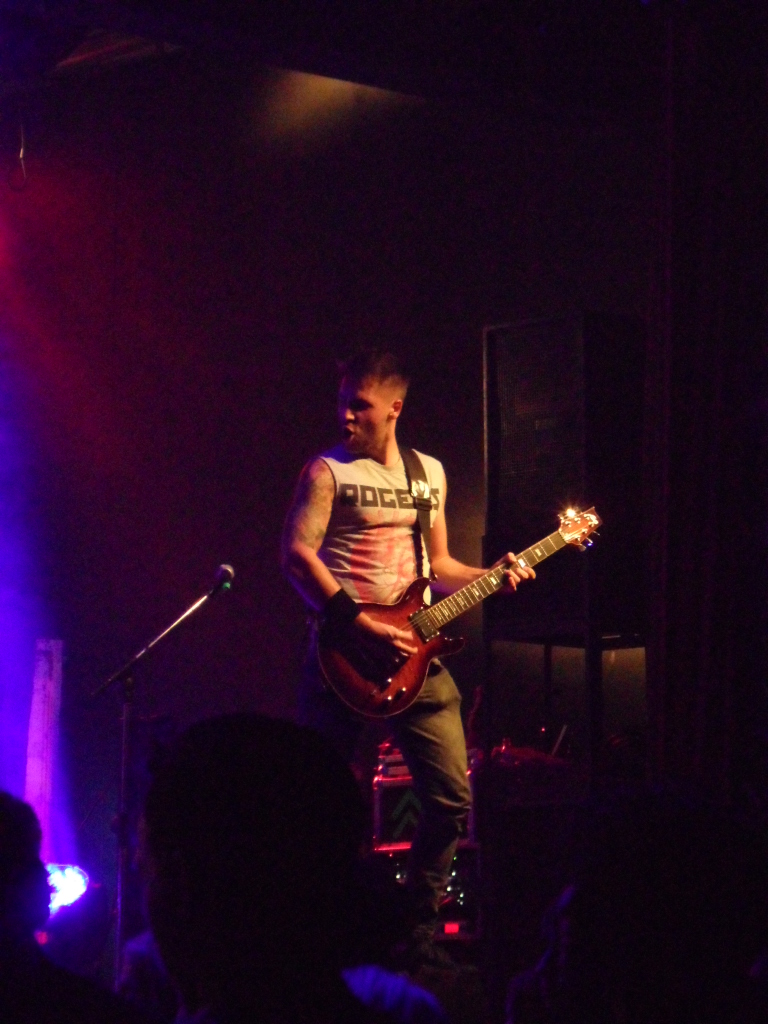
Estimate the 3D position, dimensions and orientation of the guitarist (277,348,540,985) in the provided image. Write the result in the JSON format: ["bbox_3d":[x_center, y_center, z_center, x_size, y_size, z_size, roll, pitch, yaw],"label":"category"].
[{"bbox_3d":[0.062,0.445,9.650,0.680,1.770,0.520,0,-1,-18],"label":"guitarist"}]

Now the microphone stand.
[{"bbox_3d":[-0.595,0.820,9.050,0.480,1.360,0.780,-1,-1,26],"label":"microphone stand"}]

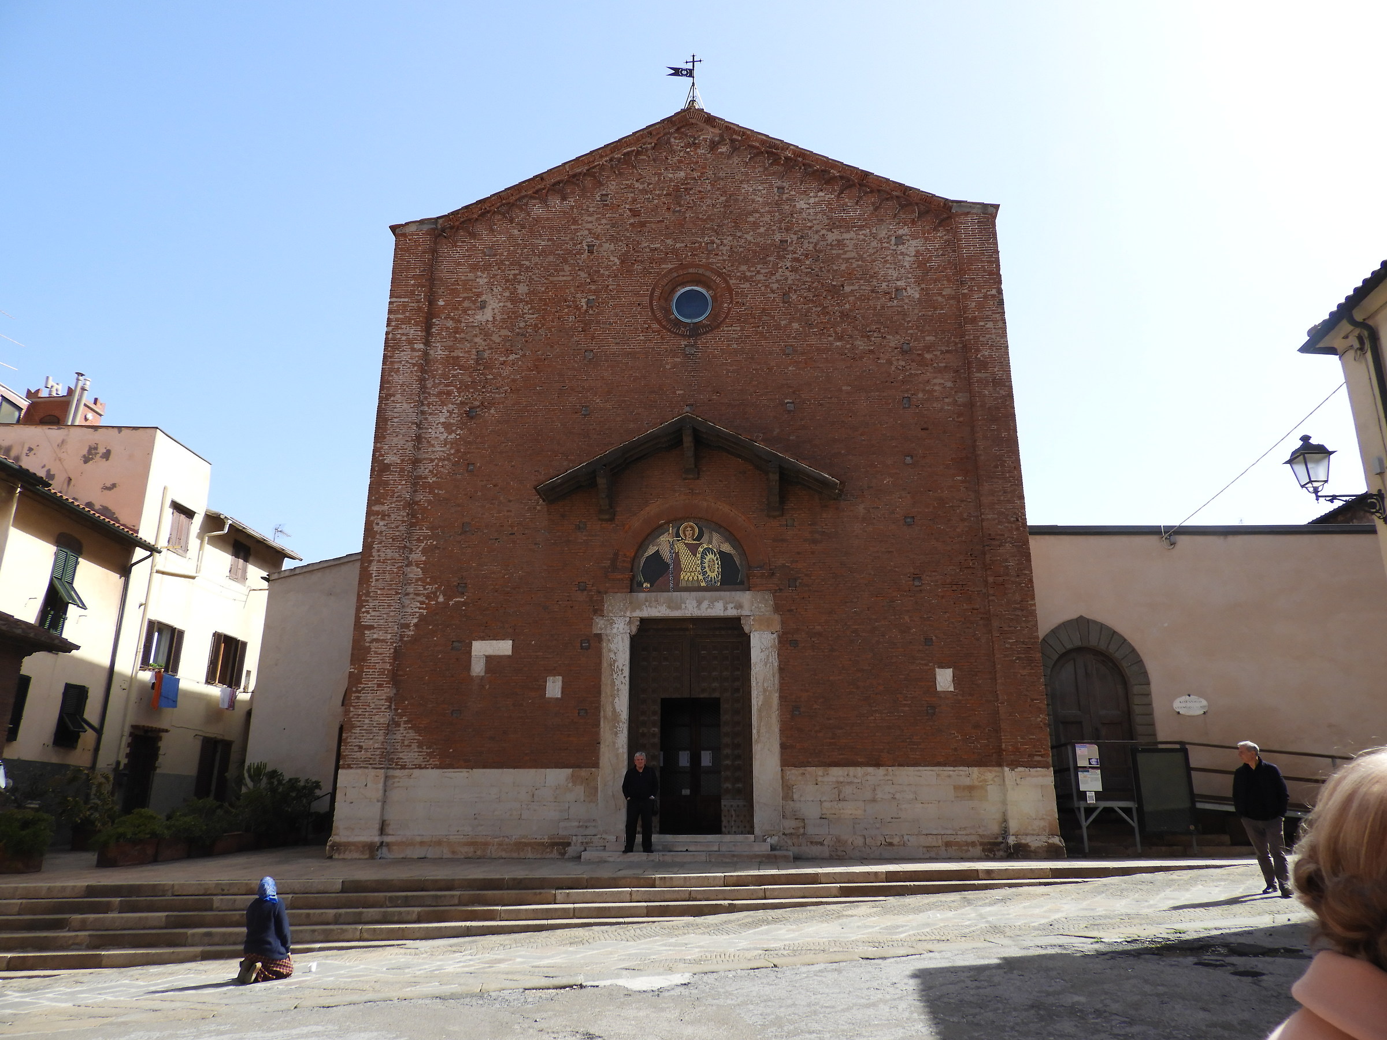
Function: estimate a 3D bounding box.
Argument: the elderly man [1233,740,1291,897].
[{"bbox_3d":[6.745,3.519,11.420,0.570,1.733,0.380,-16,-23,42],"label":"elderly man"}]

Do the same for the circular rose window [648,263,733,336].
[{"bbox_3d":[-0.024,-4.903,21.472,1.840,1.808,0.300,-1,-17,3],"label":"circular rose window"}]

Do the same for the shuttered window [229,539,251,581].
[{"bbox_3d":[-12.561,1.198,26.698,0.120,1.121,0.930,0,-17,1],"label":"shuttered window"}]

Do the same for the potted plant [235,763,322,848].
[{"bbox_3d":[-9.505,6.496,21.960,1.600,1.827,1.400,-1,-17,3],"label":"potted plant"}]

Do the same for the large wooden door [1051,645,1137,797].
[{"bbox_3d":[8.921,4.510,21.417,1.750,3.365,0.200,0,-17,0],"label":"large wooden door"}]

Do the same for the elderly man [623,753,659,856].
[{"bbox_3d":[-0.972,5.160,17.611,0.620,1.780,0.360,1,-17,-2],"label":"elderly man"}]

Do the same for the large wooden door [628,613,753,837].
[{"bbox_3d":[-0.064,4.005,19.010,2.470,4.215,0.200,-1,-17,3],"label":"large wooden door"}]

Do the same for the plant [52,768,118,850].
[{"bbox_3d":[-12.260,5.807,19.336,1.050,1.606,1.050,2,-17,-6],"label":"plant"}]

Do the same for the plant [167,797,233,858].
[{"bbox_3d":[-9.520,5.920,18.572,0.800,1.067,1.100,0,-17,1],"label":"plant"}]

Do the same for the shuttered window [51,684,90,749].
[{"bbox_3d":[-12.546,3.985,19.519,0.240,1.242,0.936,2,-17,-6],"label":"shuttered window"}]

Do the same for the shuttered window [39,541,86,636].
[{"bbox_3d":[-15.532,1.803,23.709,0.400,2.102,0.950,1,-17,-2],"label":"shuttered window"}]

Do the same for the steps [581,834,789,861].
[{"bbox_3d":[-0.080,5.813,17.049,3.625,0.420,1.200,-1,-17,4],"label":"steps"}]

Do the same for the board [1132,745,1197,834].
[{"bbox_3d":[8.562,4.904,17.444,0.985,1.495,0.100,-1,-17,4],"label":"board"}]

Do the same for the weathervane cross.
[{"bbox_3d":[-0.188,-10.391,22.811,0.915,1.590,0.350,0,-17,0],"label":"weathervane cross"}]

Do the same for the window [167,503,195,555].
[{"bbox_3d":[-12.598,0.266,23.694,0.150,1.162,0.960,0,-17,1],"label":"window"}]

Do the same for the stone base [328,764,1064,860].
[{"bbox_3d":[-0.100,5.575,18.268,13.700,1.660,0.600,-1,-17,3],"label":"stone base"}]

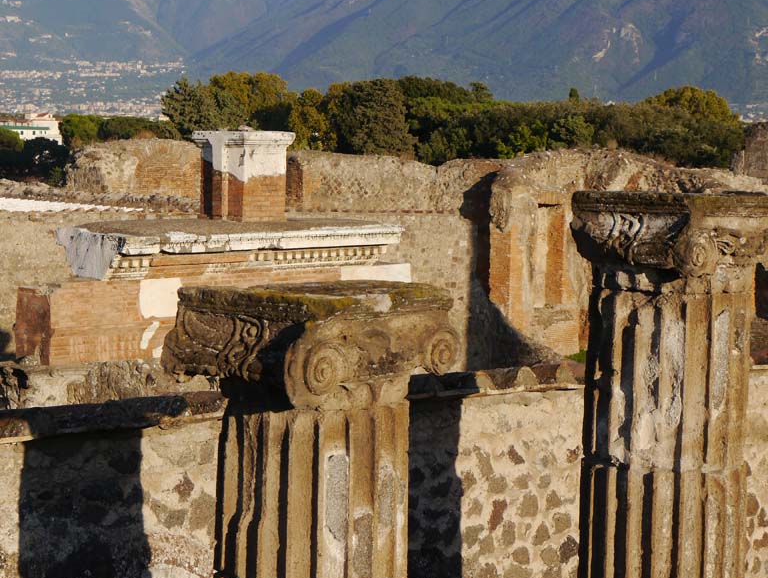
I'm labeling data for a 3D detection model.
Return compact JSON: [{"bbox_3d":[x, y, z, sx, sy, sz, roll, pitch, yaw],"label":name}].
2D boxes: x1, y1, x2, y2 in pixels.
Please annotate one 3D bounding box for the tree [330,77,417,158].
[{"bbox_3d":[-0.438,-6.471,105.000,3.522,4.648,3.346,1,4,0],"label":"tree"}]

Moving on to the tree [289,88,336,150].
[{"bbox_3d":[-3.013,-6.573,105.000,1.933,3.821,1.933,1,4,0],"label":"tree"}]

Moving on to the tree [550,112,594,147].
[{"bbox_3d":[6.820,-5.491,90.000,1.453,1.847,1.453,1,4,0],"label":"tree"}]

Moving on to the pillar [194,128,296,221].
[{"bbox_3d":[-1.339,-1.107,24.000,0.651,0.872,0.749,-3,5,-42],"label":"pillar"}]

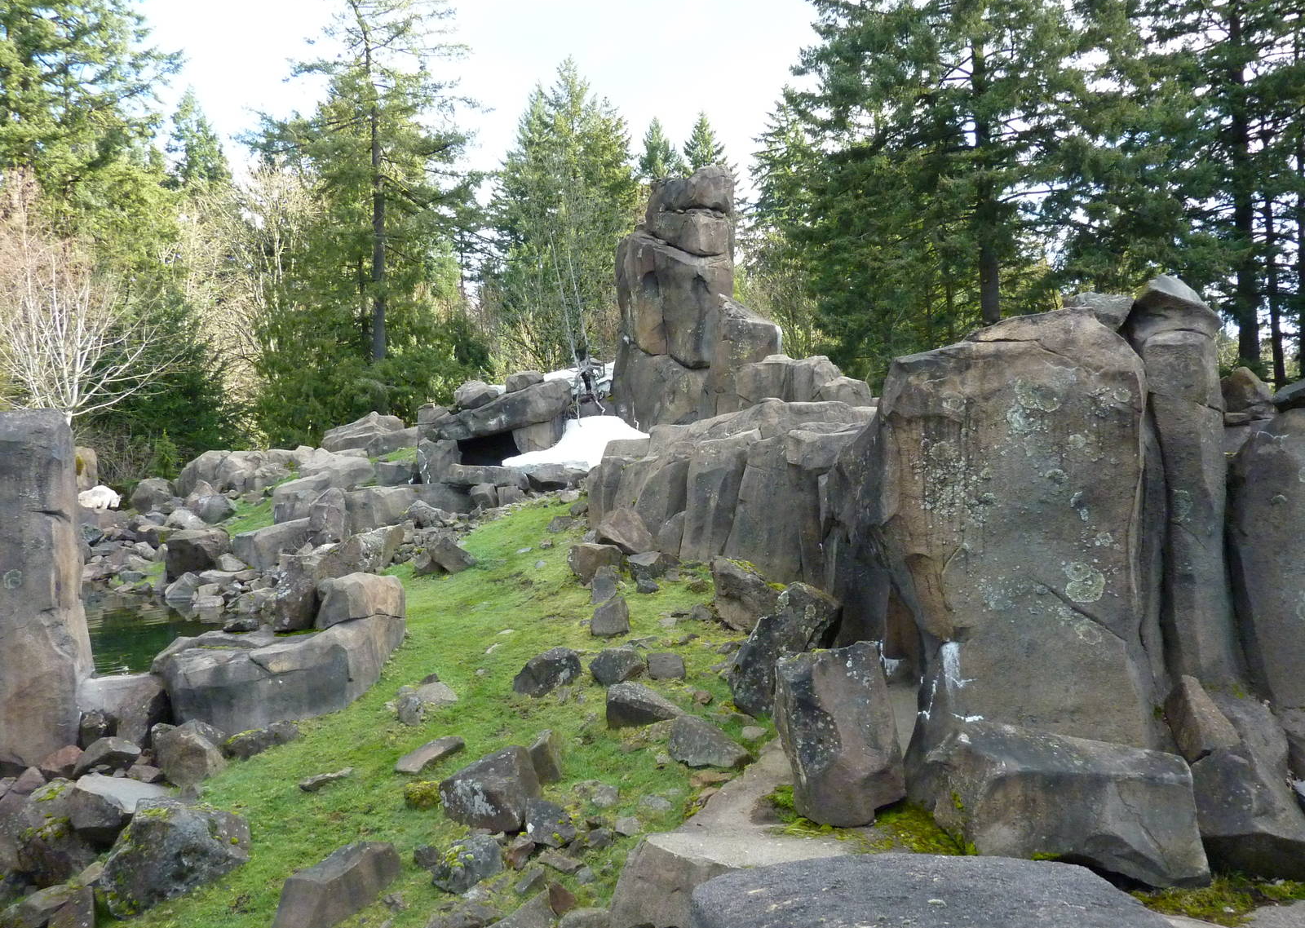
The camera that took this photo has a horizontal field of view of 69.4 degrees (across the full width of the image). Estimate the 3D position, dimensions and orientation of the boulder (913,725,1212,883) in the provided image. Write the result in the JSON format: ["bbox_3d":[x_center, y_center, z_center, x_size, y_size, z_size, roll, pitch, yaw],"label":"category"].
[{"bbox_3d":[2.881,2.413,6.750,1.750,0.830,1.000,-2,-1,9],"label":"boulder"}]

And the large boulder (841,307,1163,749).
[{"bbox_3d":[2.976,0.643,8.200,2.350,3.700,1.500,-1,-1,6],"label":"large boulder"}]

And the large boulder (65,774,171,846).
[{"bbox_3d":[-4.768,3.098,8.500,0.900,0.450,0.650,-2,1,-27],"label":"large boulder"}]

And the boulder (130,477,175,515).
[{"bbox_3d":[-14.827,0.954,28.000,1.350,1.100,1.200,-1,-1,-17],"label":"boulder"}]

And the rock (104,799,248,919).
[{"bbox_3d":[-3.691,3.005,7.300,1.020,0.700,0.750,-2,1,-29],"label":"rock"}]

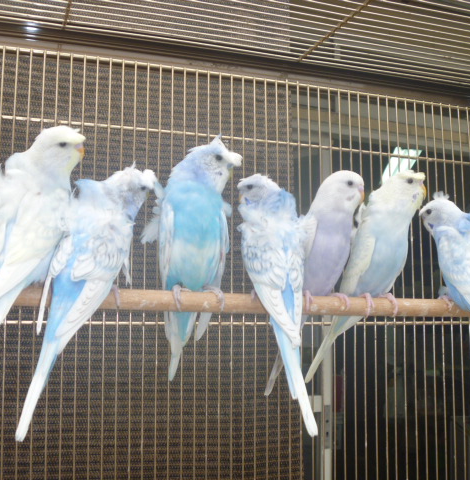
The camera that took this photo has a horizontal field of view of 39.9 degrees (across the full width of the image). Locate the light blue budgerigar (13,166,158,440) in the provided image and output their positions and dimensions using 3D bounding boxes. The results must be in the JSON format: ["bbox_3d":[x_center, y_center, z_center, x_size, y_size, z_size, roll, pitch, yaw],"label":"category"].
[{"bbox_3d":[-0.089,0.033,0.399,0.056,0.167,0.112,-4,-8,29],"label":"light blue budgerigar"}]

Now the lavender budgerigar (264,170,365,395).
[{"bbox_3d":[0.056,0.036,0.467,0.049,0.163,0.112,5,-9,-36],"label":"lavender budgerigar"}]

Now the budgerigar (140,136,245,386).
[{"bbox_3d":[-0.028,0.021,0.432,0.060,0.160,0.117,3,-7,-21],"label":"budgerigar"}]

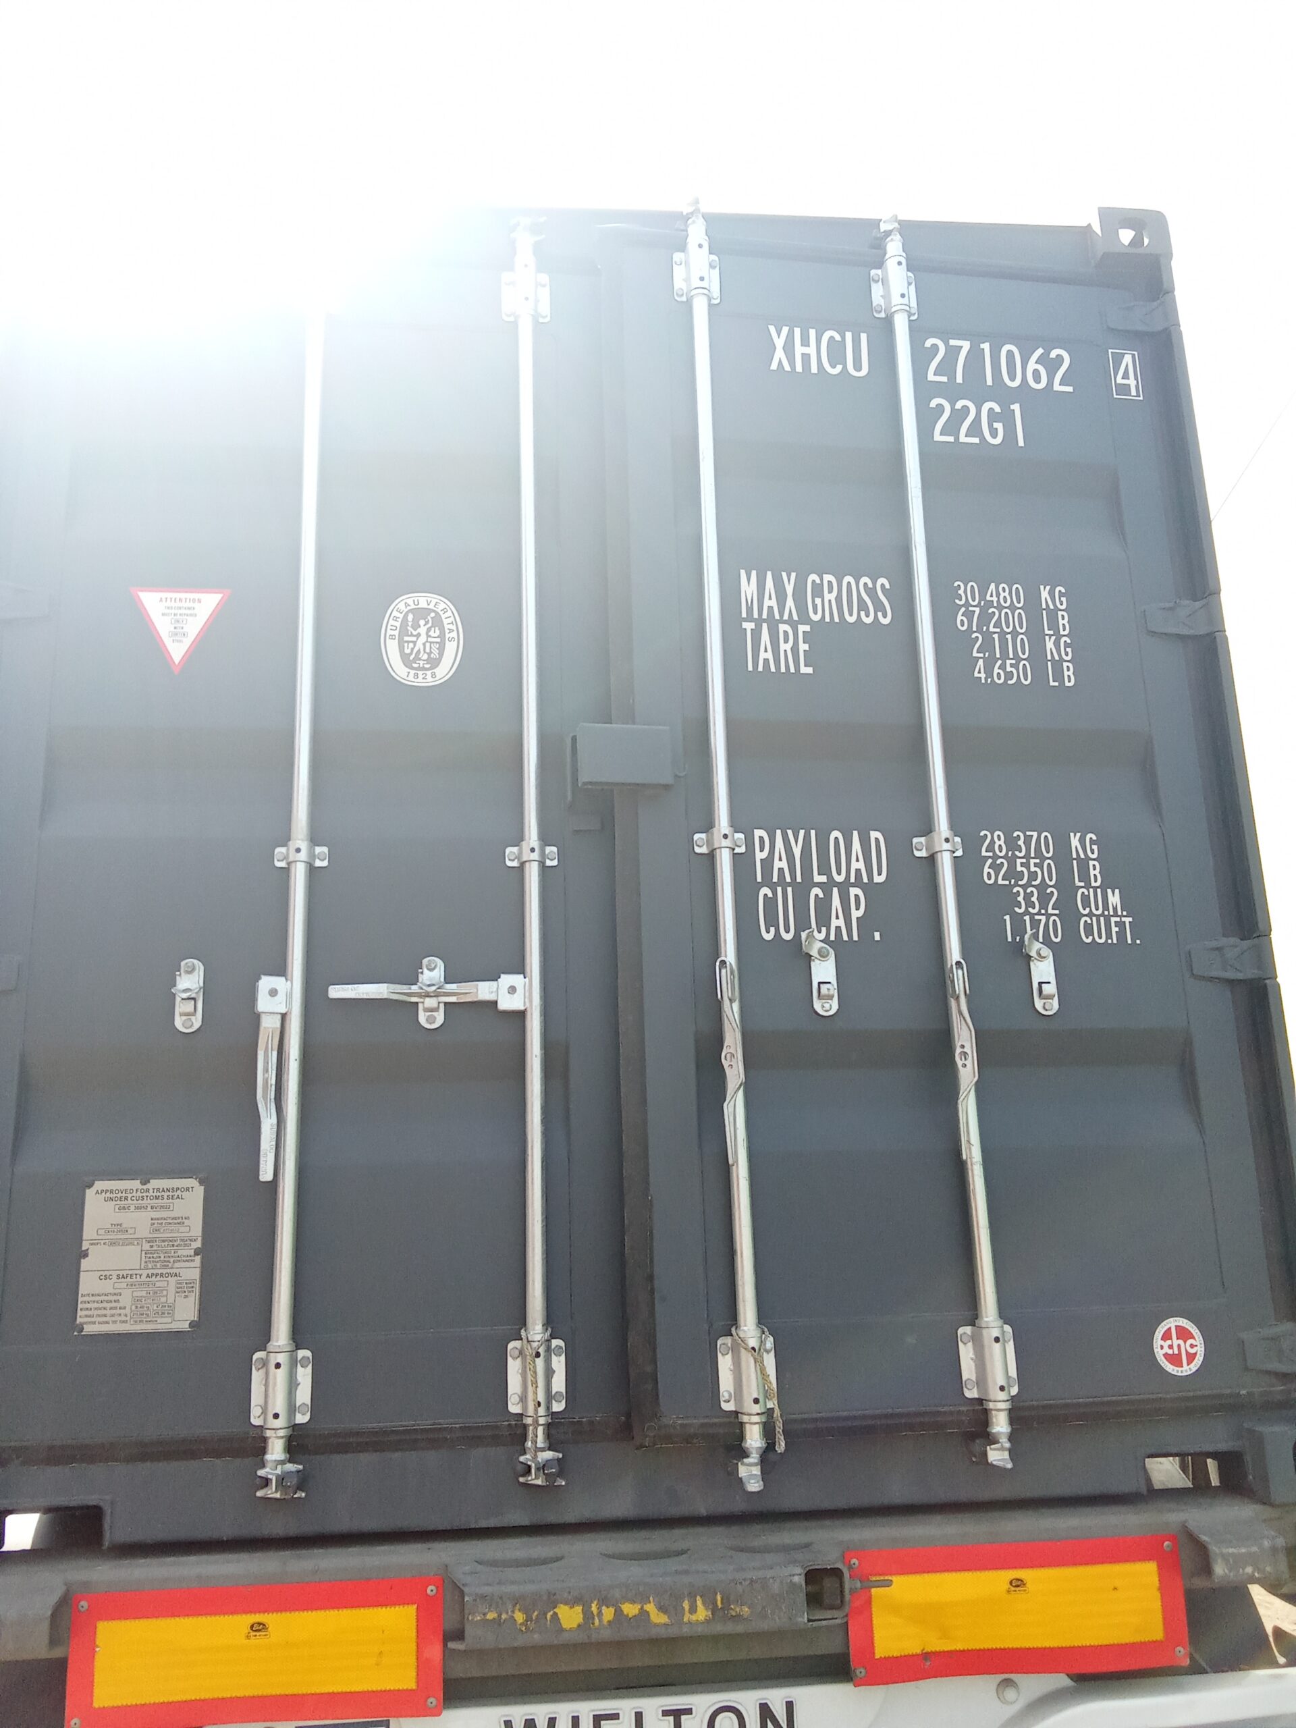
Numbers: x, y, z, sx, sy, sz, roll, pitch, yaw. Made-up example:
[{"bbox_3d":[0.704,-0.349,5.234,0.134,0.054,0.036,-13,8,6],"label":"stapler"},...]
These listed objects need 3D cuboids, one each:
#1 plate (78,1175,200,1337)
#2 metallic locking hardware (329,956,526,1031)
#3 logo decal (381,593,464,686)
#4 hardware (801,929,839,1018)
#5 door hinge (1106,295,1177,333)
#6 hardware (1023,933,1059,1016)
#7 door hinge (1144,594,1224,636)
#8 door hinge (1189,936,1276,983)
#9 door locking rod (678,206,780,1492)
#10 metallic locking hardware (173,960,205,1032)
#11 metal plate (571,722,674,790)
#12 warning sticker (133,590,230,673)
[{"bbox_3d":[-0.860,0.661,2.368,0.202,0.252,0.005,0,-15,-5],"label":"plate"},{"bbox_3d":[-0.389,0.228,2.490,0.351,0.133,0.055,0,-15,-5],"label":"metallic locking hardware"},{"bbox_3d":[-0.435,-0.434,2.694,0.161,0.195,0.005,0,-15,-5],"label":"logo decal"},{"bbox_3d":[0.309,0.195,2.502,0.073,0.153,0.050,1,-15,-9],"label":"hardware"},{"bbox_3d":[1.058,-1.180,2.991,0.146,0.082,0.047,1,-15,-9],"label":"door hinge"},{"bbox_3d":[0.733,0.202,2.579,0.060,0.152,0.040,1,-15,-9],"label":"hardware"},{"bbox_3d":[1.075,-0.500,2.817,0.150,0.086,0.055,1,-15,-9],"label":"door hinge"},{"bbox_3d":[1.097,0.181,2.632,0.150,0.087,0.055,1,-15,-9],"label":"door hinge"},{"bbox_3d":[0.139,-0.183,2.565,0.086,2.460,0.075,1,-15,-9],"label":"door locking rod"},{"bbox_3d":[-0.810,0.229,2.456,0.049,0.133,0.045,0,-15,-5],"label":"metallic locking hardware"},{"bbox_3d":[-0.043,-0.196,2.552,0.173,0.116,0.038,1,-15,-9],"label":"metal plate"},{"bbox_3d":[-0.896,-0.444,2.666,0.192,0.178,0.004,0,-15,-5],"label":"warning sticker"}]

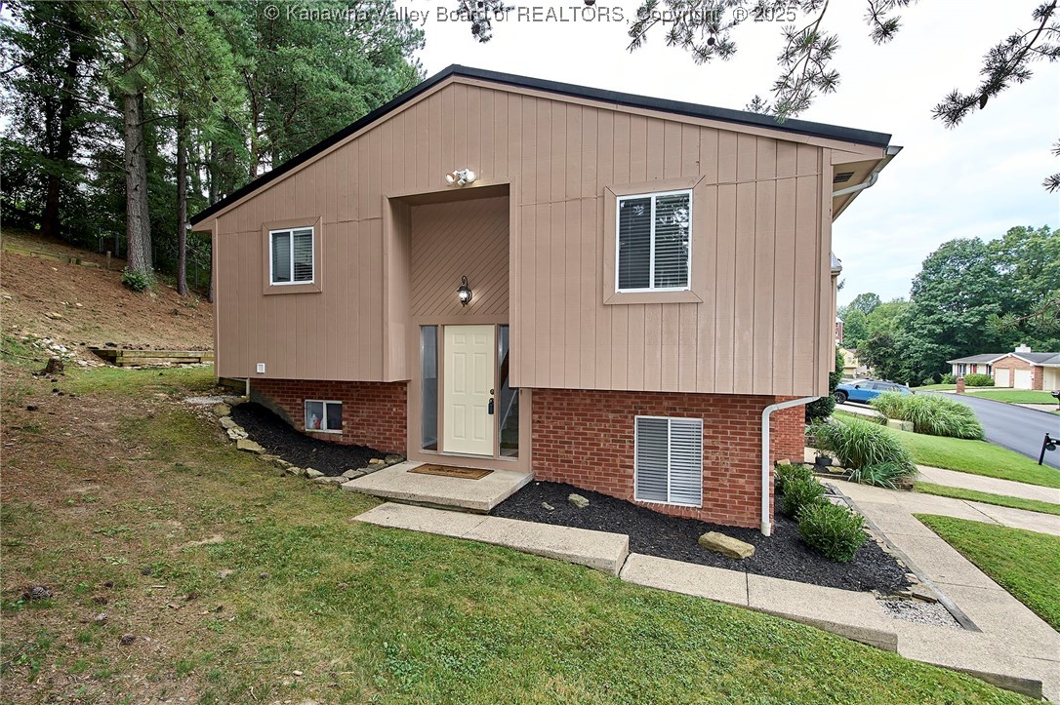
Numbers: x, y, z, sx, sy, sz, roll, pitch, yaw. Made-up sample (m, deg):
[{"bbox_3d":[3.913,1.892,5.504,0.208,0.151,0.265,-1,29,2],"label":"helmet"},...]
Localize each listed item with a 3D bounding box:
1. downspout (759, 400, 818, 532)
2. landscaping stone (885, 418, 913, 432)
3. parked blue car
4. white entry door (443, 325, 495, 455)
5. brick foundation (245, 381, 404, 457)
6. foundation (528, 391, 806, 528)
[{"bbox_3d":[3.120,1.363,6.021,0.590,1.700,0.200,1,1,20],"label":"downspout"},{"bbox_3d":[17.940,3.555,24.200,1.100,0.440,0.450,1,1,20],"label":"landscaping stone"},{"bbox_3d":[19.298,2.283,28.839,4.520,1.630,1.830,8,4,20],"label":"parked blue car"},{"bbox_3d":[-0.941,0.577,7.765,0.850,1.997,0.050,1,1,20],"label":"white entry door"},{"bbox_3d":[-3.443,1.013,8.623,3.326,1.143,0.350,1,1,20],"label":"brick foundation"},{"bbox_3d":[1.602,1.308,6.766,3.215,1.637,0.350,1,1,20],"label":"foundation"}]

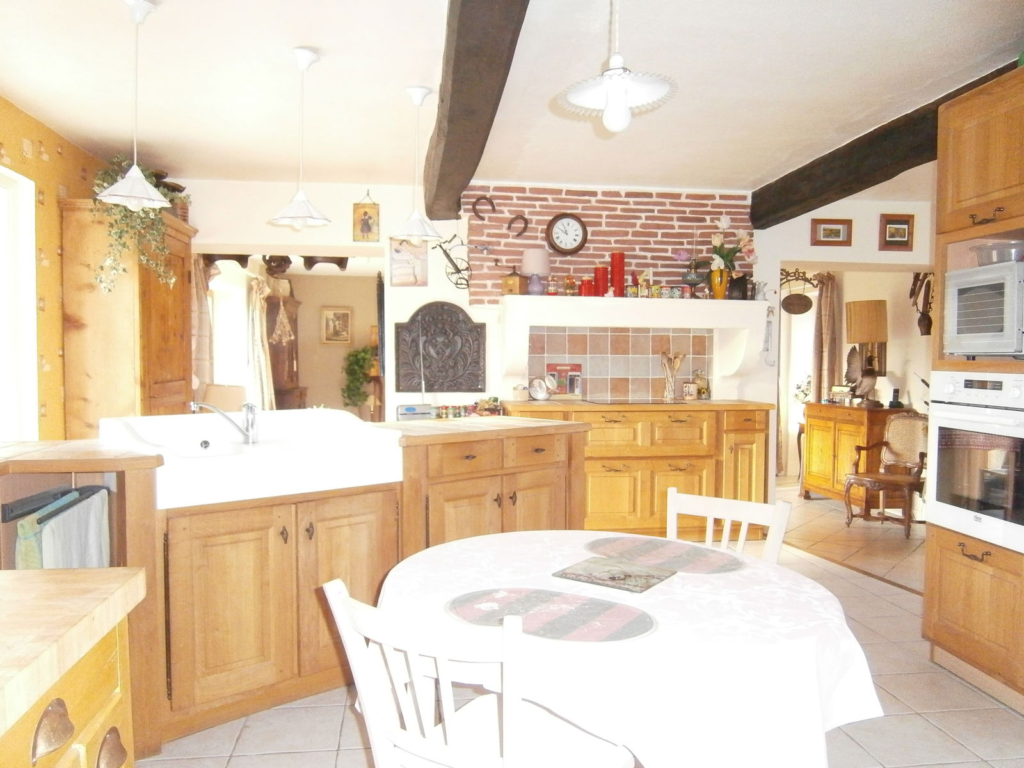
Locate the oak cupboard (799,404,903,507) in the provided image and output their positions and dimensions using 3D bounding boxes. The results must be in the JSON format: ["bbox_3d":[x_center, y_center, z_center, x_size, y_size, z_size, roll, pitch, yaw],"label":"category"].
[{"bbox_3d":[3.270,0.700,7.357,0.444,0.966,1.071,0,3,-10],"label":"oak cupboard"}]

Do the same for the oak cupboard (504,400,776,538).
[{"bbox_3d":[0.802,0.566,5.174,1.705,0.891,0.617,0,2,-7],"label":"oak cupboard"}]

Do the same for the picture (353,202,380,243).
[{"bbox_3d":[-1.017,-1.127,5.364,0.178,0.269,0.020,0,2,-7],"label":"picture"}]

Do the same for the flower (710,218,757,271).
[{"bbox_3d":[1.529,-0.959,5.284,0.319,0.374,0.255,0,2,-7],"label":"flower"}]

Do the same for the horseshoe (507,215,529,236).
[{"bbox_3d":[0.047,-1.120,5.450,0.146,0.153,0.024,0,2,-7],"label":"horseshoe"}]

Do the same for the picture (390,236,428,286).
[{"bbox_3d":[-0.715,-0.846,5.330,0.260,0.343,0.020,0,3,-9],"label":"picture"}]

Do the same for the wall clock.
[{"bbox_3d":[0.384,-1.058,5.443,0.300,0.296,0.065,0,3,-9],"label":"wall clock"}]

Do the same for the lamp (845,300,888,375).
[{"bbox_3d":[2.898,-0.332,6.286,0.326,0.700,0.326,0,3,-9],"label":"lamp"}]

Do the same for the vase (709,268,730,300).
[{"bbox_3d":[1.429,-0.681,5.284,0.126,0.219,0.126,0,2,-7],"label":"vase"}]

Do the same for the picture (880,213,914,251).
[{"bbox_3d":[2.957,-1.166,5.898,0.289,0.290,0.025,0,3,-9],"label":"picture"}]

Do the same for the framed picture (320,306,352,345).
[{"bbox_3d":[-2.439,-0.813,10.739,0.433,0.530,0.035,0,2,-7],"label":"framed picture"}]

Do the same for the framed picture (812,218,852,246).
[{"bbox_3d":[2.421,-1.149,5.818,0.331,0.215,0.025,0,3,-9],"label":"framed picture"}]

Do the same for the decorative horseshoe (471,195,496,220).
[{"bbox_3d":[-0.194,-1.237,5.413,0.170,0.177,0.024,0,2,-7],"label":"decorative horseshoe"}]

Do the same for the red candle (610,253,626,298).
[{"bbox_3d":[0.721,-0.737,5.238,0.098,0.318,0.098,0,3,-9],"label":"red candle"}]

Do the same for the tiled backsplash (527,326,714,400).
[{"bbox_3d":[0.805,-0.147,5.572,1.396,0.540,0.030,0,3,-9],"label":"tiled backsplash"}]

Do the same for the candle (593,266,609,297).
[{"bbox_3d":[0.607,-0.689,5.223,0.093,0.224,0.093,0,3,-9],"label":"candle"}]

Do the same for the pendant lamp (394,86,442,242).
[{"bbox_3d":[-0.425,-0.975,3.439,0.245,0.697,0.245,0,2,-7],"label":"pendant lamp"}]

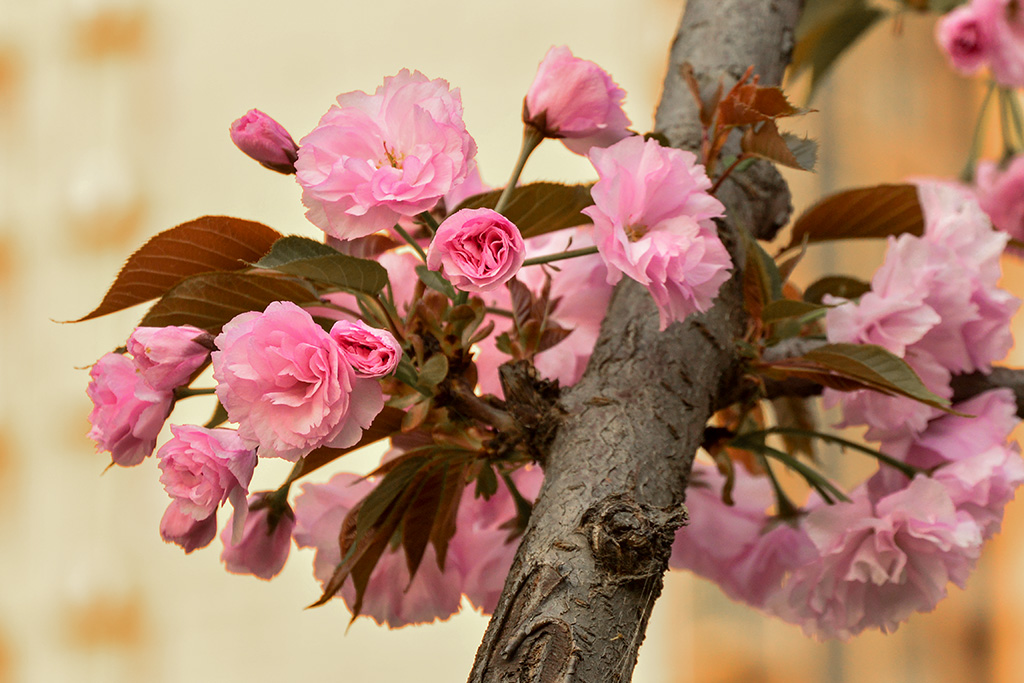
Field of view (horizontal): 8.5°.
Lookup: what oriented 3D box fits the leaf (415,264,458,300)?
[{"bbox_3d":[-0.021,-0.017,1.940,0.014,0.007,0.004,37,-20,8],"label":"leaf"}]

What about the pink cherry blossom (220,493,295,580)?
[{"bbox_3d":[-0.072,0.056,1.960,0.019,0.025,0.020,18,6,4],"label":"pink cherry blossom"}]

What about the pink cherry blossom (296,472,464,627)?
[{"bbox_3d":[-0.040,0.062,2.070,0.051,0.047,0.043,-2,33,23],"label":"pink cherry blossom"}]

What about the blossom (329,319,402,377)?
[{"bbox_3d":[-0.042,0.002,1.960,0.021,0.018,0.021,0,15,3],"label":"blossom"}]

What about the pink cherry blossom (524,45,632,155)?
[{"bbox_3d":[0.019,-0.071,2.010,0.032,0.031,0.031,-25,3,-18],"label":"pink cherry blossom"}]

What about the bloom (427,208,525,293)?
[{"bbox_3d":[-0.010,-0.025,1.920,0.027,0.024,0.024,0,-18,-3],"label":"bloom"}]

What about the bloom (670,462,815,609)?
[{"bbox_3d":[0.071,0.059,2.090,0.047,0.044,0.042,-4,38,36],"label":"bloom"}]

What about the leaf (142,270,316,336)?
[{"bbox_3d":[-0.082,-0.011,1.980,0.054,0.019,0.026,-9,-3,-12],"label":"leaf"}]

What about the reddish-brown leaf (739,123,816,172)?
[{"bbox_3d":[0.078,-0.057,2.020,0.022,0.013,0.014,9,-3,15],"label":"reddish-brown leaf"}]

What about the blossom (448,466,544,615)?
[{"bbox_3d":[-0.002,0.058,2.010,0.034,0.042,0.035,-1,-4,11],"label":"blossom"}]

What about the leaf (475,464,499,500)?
[{"bbox_3d":[-0.007,0.041,2.020,0.007,0.011,0.006,-1,-25,9],"label":"leaf"}]

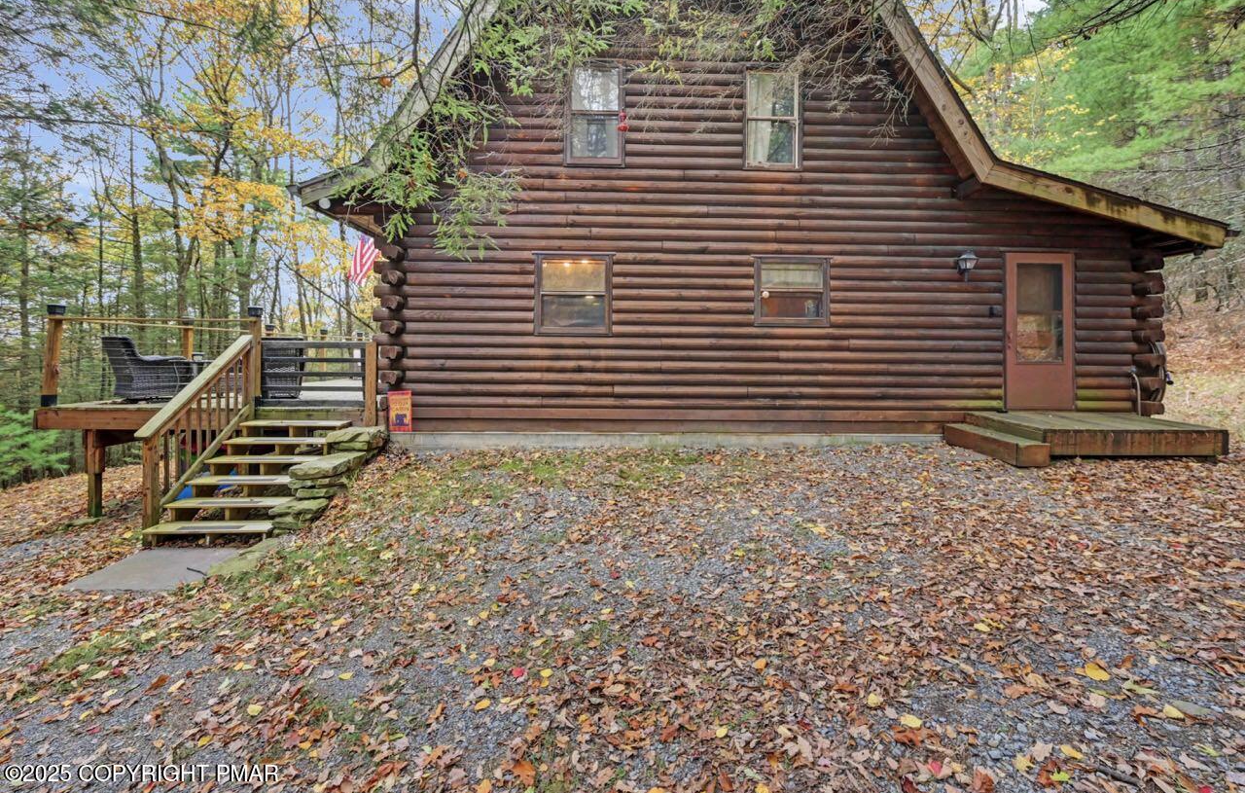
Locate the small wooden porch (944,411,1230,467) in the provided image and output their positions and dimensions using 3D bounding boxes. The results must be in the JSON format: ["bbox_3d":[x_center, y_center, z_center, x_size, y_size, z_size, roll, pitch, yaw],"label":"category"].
[{"bbox_3d":[5.270,0.465,5.660,2.270,0.450,1.170,0,3,-2],"label":"small wooden porch"}]

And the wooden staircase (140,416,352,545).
[{"bbox_3d":[-4.000,0.870,5.360,1.240,1.070,1.500,0,2,-2],"label":"wooden staircase"}]

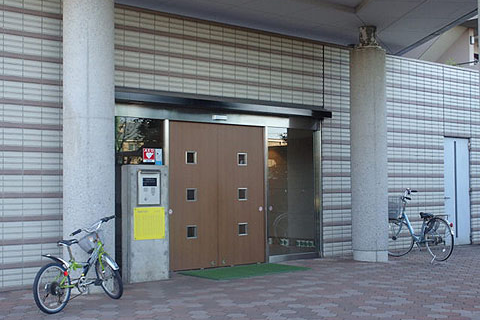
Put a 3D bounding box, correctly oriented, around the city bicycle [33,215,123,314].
[{"bbox_3d":[-1.603,1.008,7.160,0.550,0.900,1.400,-2,-3,29],"label":"city bicycle"}]

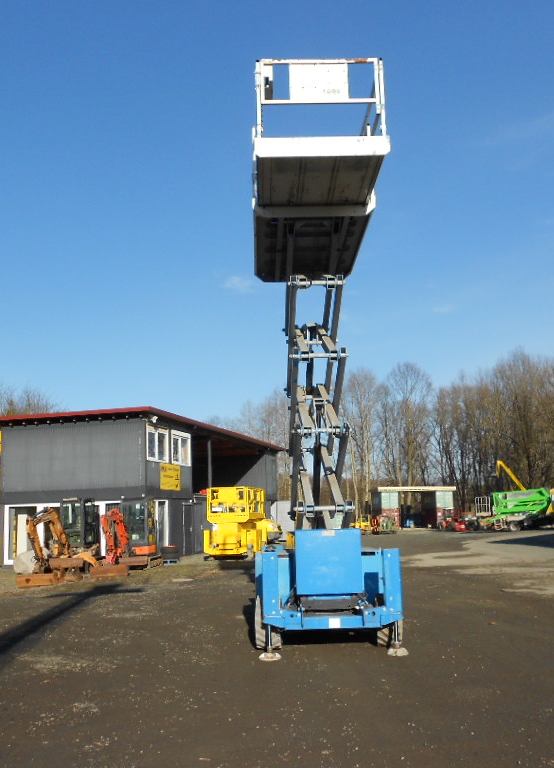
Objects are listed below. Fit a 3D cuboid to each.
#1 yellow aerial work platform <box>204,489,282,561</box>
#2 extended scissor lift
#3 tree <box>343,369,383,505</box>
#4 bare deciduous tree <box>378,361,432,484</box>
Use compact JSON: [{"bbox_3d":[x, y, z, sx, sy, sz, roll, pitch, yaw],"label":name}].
[{"bbox_3d":[-1.204,4.873,26.883,1.720,2.500,3.300,-3,-10,13],"label":"yellow aerial work platform"},{"bbox_3d":[0.536,-0.148,10.506,1.750,6.870,4.050,-1,-9,-2],"label":"extended scissor lift"},{"bbox_3d":[11.316,8.690,104.965,5.500,22.000,5.500,-1,-9,0],"label":"tree"},{"bbox_3d":[18.230,8.912,112.001,7.500,23.800,7.500,-1,-9,0],"label":"bare deciduous tree"}]

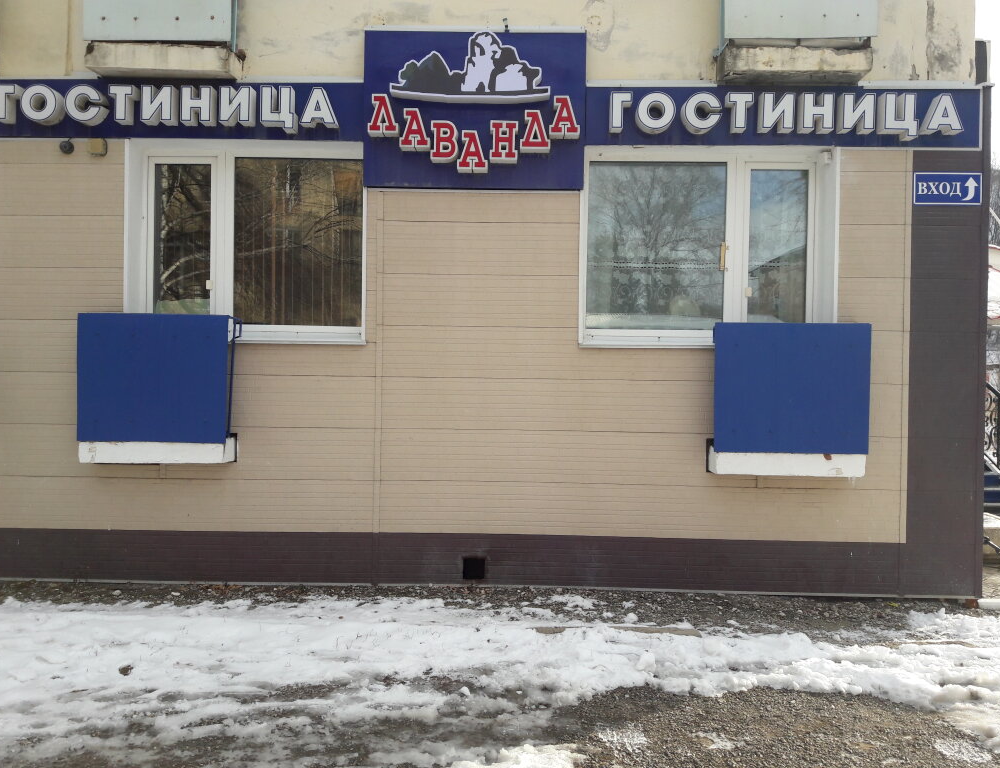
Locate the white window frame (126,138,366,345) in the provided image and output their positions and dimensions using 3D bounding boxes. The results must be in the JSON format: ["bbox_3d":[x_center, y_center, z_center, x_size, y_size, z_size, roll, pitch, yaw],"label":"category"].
[{"bbox_3d":[-1.856,-1.036,6.126,1.765,1.487,0.220,1,0,0],"label":"white window frame"}]

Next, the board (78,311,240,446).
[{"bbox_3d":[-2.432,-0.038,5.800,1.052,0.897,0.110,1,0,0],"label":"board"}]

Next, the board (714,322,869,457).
[{"bbox_3d":[2.045,0.032,5.782,1.085,0.908,0.110,1,0,0],"label":"board"}]

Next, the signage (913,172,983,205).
[{"bbox_3d":[3.252,-1.417,6.012,0.492,0.228,0.040,1,0,0],"label":"signage"}]

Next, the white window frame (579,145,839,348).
[{"bbox_3d":[1.522,-1.001,6.112,1.870,1.469,0.220,1,0,0],"label":"white window frame"}]

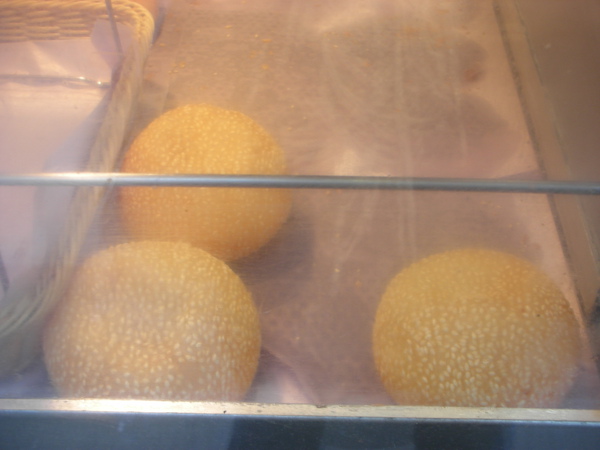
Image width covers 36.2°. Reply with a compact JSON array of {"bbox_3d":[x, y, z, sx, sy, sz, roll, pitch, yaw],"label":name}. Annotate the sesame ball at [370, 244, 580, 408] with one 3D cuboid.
[{"bbox_3d":[0.082,0.055,0.428,0.095,0.084,0.095,1,36,0],"label":"sesame ball"}]

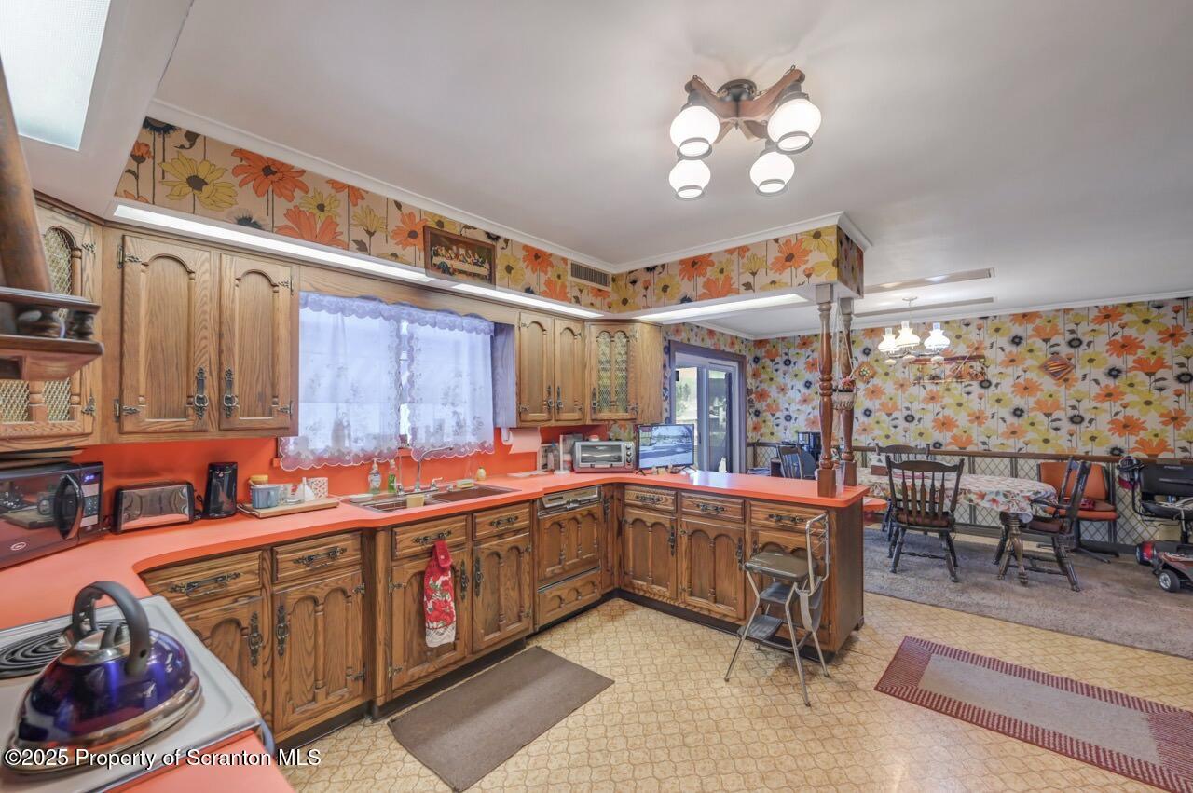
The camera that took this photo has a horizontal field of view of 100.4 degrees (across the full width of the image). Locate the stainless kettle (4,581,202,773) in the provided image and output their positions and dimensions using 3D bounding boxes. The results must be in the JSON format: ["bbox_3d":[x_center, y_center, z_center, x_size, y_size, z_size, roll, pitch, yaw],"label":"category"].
[{"bbox_3d":[-0.726,0.377,0.736,0.222,0.207,0.210,-1,-1,24],"label":"stainless kettle"}]

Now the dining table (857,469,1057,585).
[{"bbox_3d":[2.911,1.124,4.566,1.919,0.763,1.030,-1,-2,40],"label":"dining table"}]

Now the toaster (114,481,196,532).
[{"bbox_3d":[-1.814,0.443,2.046,0.172,0.170,0.247,-1,-2,40],"label":"toaster"}]

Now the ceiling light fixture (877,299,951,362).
[{"bbox_3d":[2.928,-0.613,4.622,0.555,0.566,0.555,-1,-2,40],"label":"ceiling light fixture"}]

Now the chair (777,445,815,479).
[{"bbox_3d":[2.204,1.020,5.124,0.566,0.995,0.525,-1,-1,26],"label":"chair"}]

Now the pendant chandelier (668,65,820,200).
[{"bbox_3d":[0.446,-0.828,1.573,0.444,0.313,0.444,0,-1,8],"label":"pendant chandelier"}]

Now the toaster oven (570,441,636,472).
[{"bbox_3d":[0.044,0.460,3.801,0.439,0.222,0.293,0,-1,-5],"label":"toaster oven"}]

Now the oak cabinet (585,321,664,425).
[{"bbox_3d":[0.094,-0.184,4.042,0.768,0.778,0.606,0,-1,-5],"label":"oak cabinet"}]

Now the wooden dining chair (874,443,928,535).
[{"bbox_3d":[3.261,1.020,5.330,0.505,0.995,0.566,-1,-1,28],"label":"wooden dining chair"}]

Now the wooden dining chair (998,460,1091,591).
[{"bbox_3d":[3.642,0.993,4.073,0.566,0.995,0.545,-1,-1,37],"label":"wooden dining chair"}]

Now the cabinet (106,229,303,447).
[{"bbox_3d":[-1.666,-0.213,2.097,0.343,0.778,0.626,-1,-2,40],"label":"cabinet"}]

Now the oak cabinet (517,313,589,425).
[{"bbox_3d":[-0.421,-0.182,3.578,0.343,0.768,0.662,-1,-2,40],"label":"oak cabinet"}]

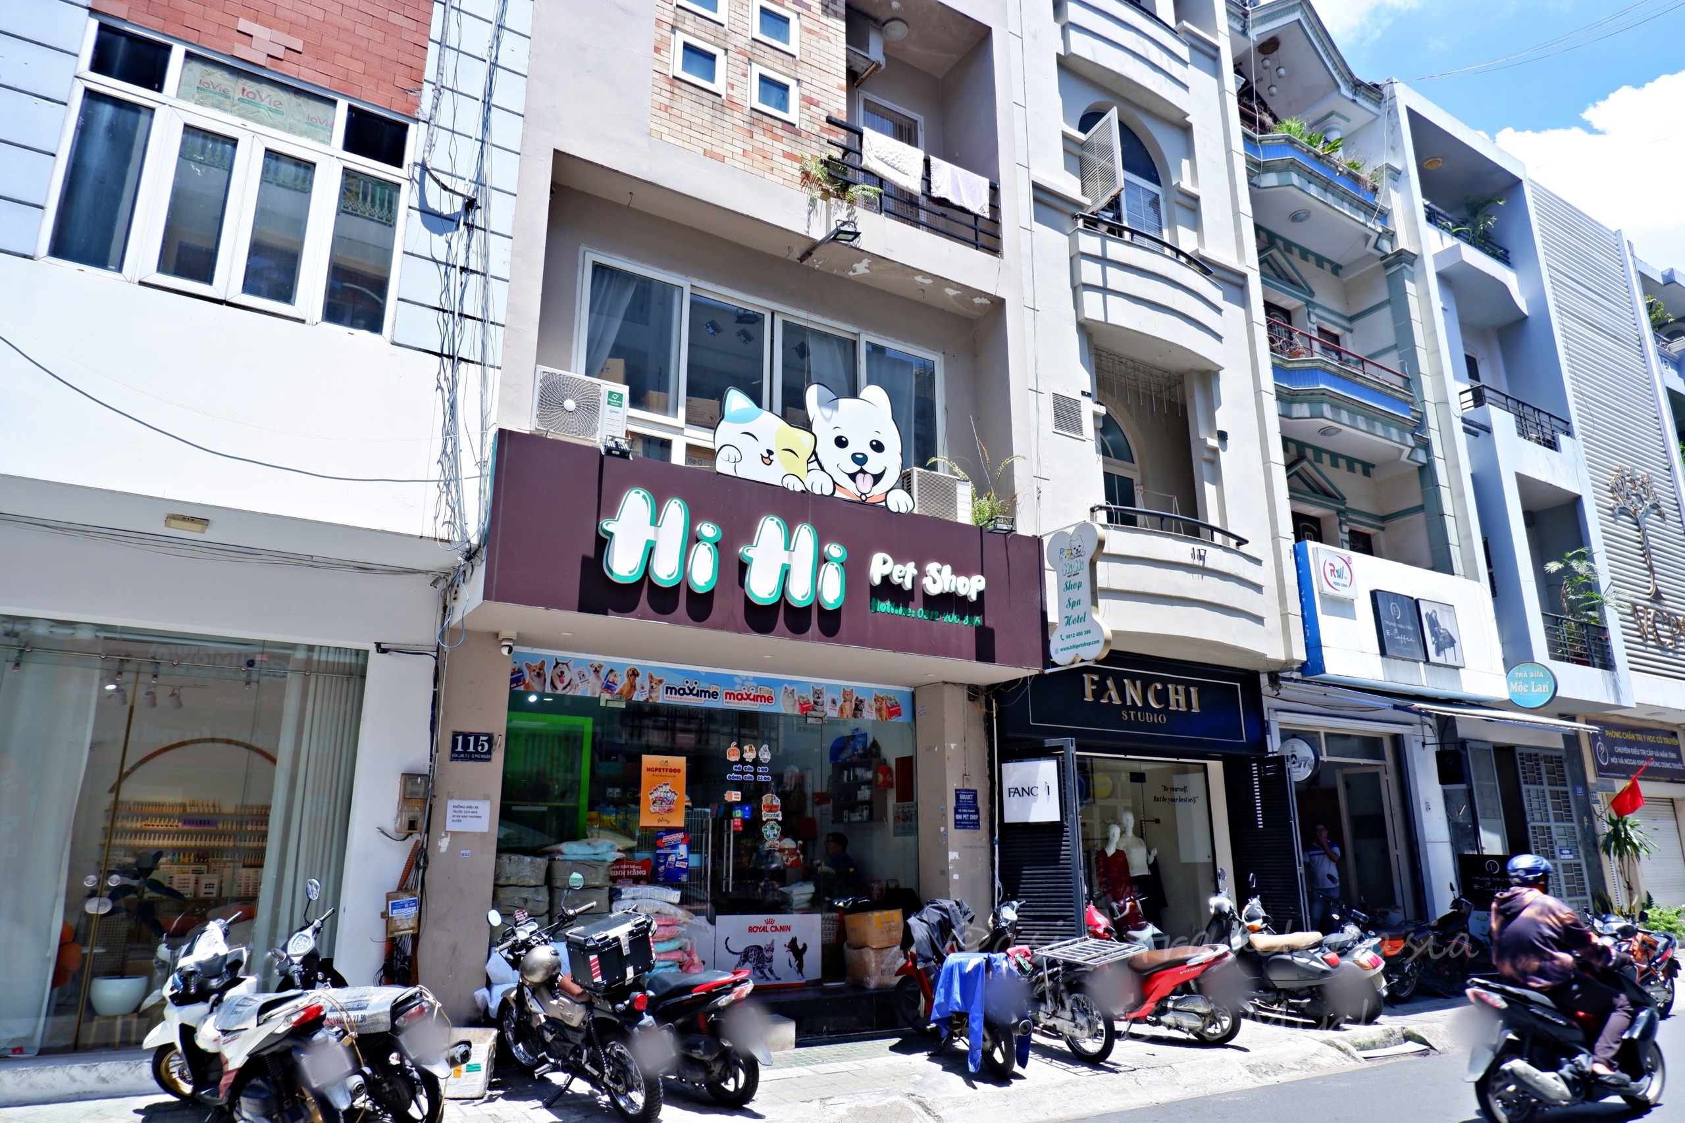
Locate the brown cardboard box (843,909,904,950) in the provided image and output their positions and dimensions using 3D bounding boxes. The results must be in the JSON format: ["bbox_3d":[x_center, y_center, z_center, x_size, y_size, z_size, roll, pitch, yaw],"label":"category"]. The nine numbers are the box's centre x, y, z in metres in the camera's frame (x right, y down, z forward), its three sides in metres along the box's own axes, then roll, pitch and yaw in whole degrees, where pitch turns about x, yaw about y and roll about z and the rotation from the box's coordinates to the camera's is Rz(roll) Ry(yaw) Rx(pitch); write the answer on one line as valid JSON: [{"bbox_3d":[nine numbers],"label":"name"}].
[{"bbox_3d":[0.229,2.945,8.647,0.320,0.265,0.330,13,-20,-39],"label":"brown cardboard box"}]

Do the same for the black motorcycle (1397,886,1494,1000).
[{"bbox_3d":[6.357,4.060,11.521,1.850,1.080,0.700,10,-19,-33],"label":"black motorcycle"}]

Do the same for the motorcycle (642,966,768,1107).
[{"bbox_3d":[-1.153,2.830,6.970,1.870,1.080,0.690,-14,-21,40],"label":"motorcycle"}]

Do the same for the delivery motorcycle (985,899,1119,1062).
[{"bbox_3d":[1.456,3.242,8.469,0.700,1.080,1.870,9,-18,-30],"label":"delivery motorcycle"}]

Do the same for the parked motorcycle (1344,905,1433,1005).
[{"bbox_3d":[5.496,4.075,11.247,1.800,1.060,0.700,12,-20,-36],"label":"parked motorcycle"}]

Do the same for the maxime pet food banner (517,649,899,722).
[{"bbox_3d":[-1.030,1.167,9.740,4.130,0.345,0.050,10,-18,-32],"label":"maxime pet food banner"}]

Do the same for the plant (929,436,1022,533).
[{"bbox_3d":[1.278,-0.739,10.246,0.880,0.820,0.550,10,-18,-32],"label":"plant"}]

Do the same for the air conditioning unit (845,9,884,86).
[{"bbox_3d":[0.027,-5.039,10.406,0.700,0.460,0.280,10,-18,-32],"label":"air conditioning unit"}]

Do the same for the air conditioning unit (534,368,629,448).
[{"bbox_3d":[-2.082,-1.149,8.382,0.740,0.540,0.280,10,-18,-32],"label":"air conditioning unit"}]

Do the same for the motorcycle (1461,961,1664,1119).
[{"bbox_3d":[4.614,2.972,6.914,1.850,1.100,0.700,7,-17,-24],"label":"motorcycle"}]

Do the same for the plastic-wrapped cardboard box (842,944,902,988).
[{"bbox_3d":[0.229,3.218,8.574,0.310,0.300,0.350,12,-20,-37],"label":"plastic-wrapped cardboard box"}]

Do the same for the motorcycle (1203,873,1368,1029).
[{"bbox_3d":[3.775,3.595,9.968,0.720,1.180,1.850,9,-18,-30],"label":"motorcycle"}]

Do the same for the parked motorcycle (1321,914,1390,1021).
[{"bbox_3d":[4.545,3.941,10.747,0.700,1.120,1.830,12,-20,-37],"label":"parked motorcycle"}]

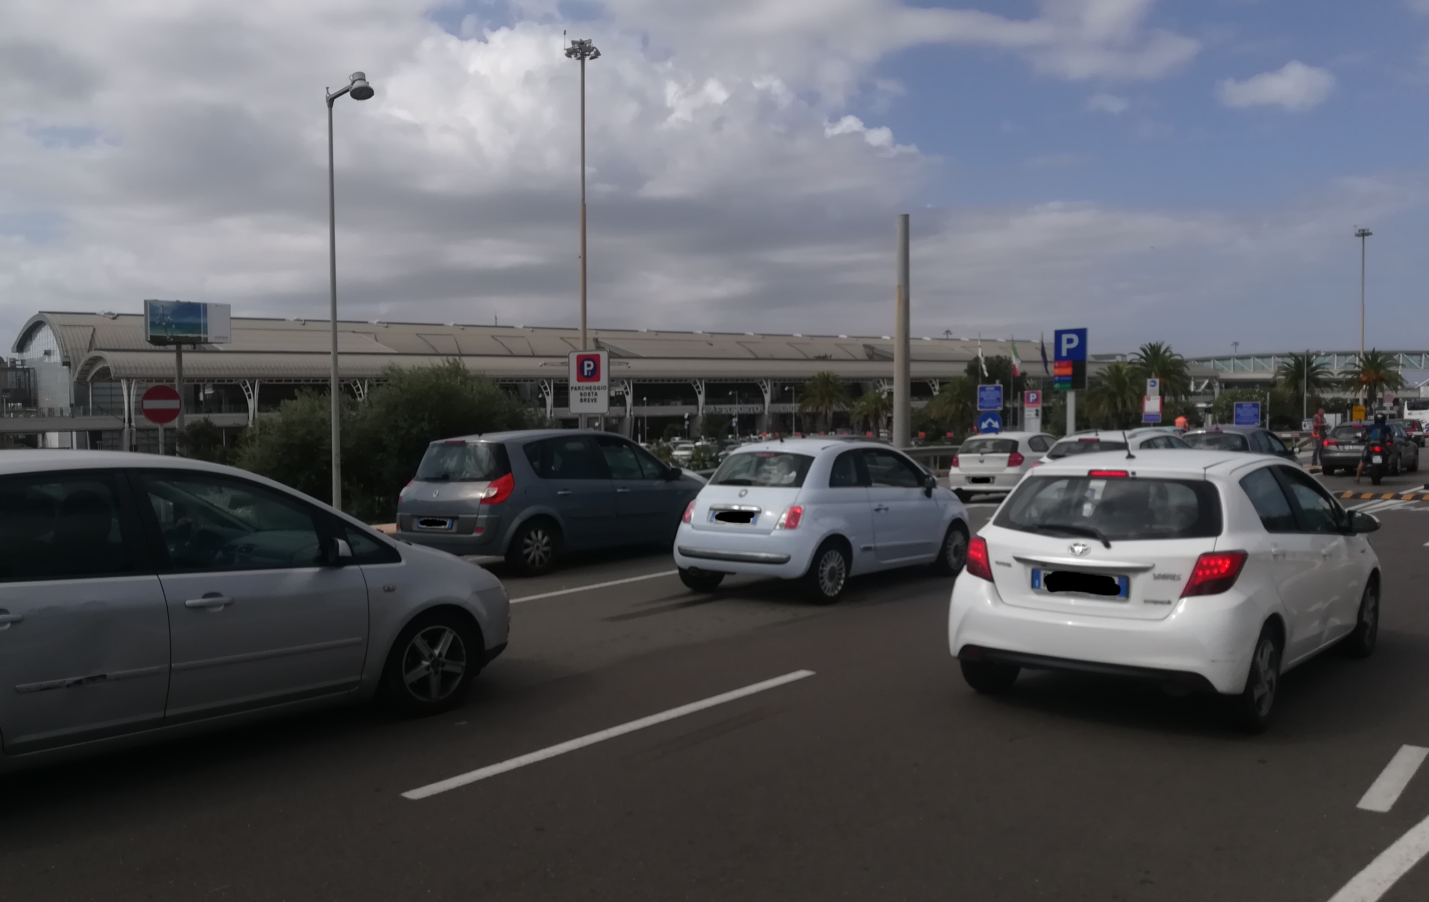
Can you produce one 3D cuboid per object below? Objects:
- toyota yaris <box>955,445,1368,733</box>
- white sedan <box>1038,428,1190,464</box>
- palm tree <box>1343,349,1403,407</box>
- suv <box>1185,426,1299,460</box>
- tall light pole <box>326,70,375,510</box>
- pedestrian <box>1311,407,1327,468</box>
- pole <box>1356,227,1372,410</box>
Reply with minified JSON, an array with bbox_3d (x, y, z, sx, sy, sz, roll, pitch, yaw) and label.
[{"bbox_3d":[3.170,0.690,7.080,1.715,1.510,3.950,1,3,42],"label":"toyota yaris"},{"bbox_3d":[7.198,0.338,18.457,1.790,1.460,4.300,1,3,41],"label":"white sedan"},{"bbox_3d":[52.706,-4.729,85.877,4.800,6.691,4.800,0,2,0],"label":"palm tree"},{"bbox_3d":[11.710,0.096,23.968,1.820,1.540,4.350,1,3,40],"label":"suv"},{"bbox_3d":[-5.804,-2.507,17.114,1.300,7.180,0.450,1,3,42],"label":"tall light pole"},{"bbox_3d":[17.983,-0.406,31.968,0.420,1.746,0.550,0,2,5],"label":"pedestrian"},{"bbox_3d":[83.153,-15.766,137.540,2.100,25.091,2.100,0,2,0],"label":"pole"}]

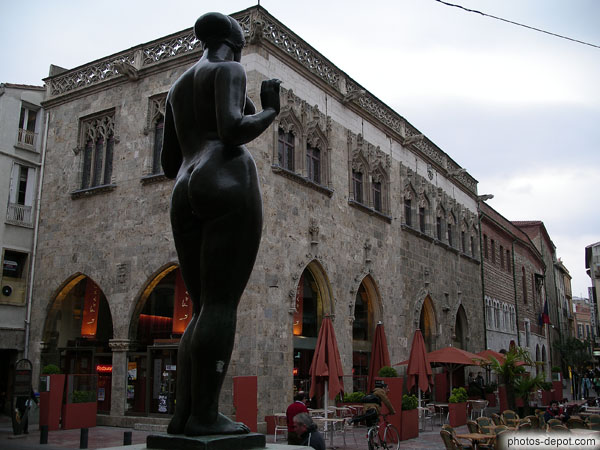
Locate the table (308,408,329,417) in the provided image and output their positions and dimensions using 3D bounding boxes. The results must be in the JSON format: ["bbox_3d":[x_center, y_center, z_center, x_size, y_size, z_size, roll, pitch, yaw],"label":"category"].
[{"bbox_3d":[0.602,5.994,19.286,0.720,0.740,0.720,-8,-15,31],"label":"table"}]

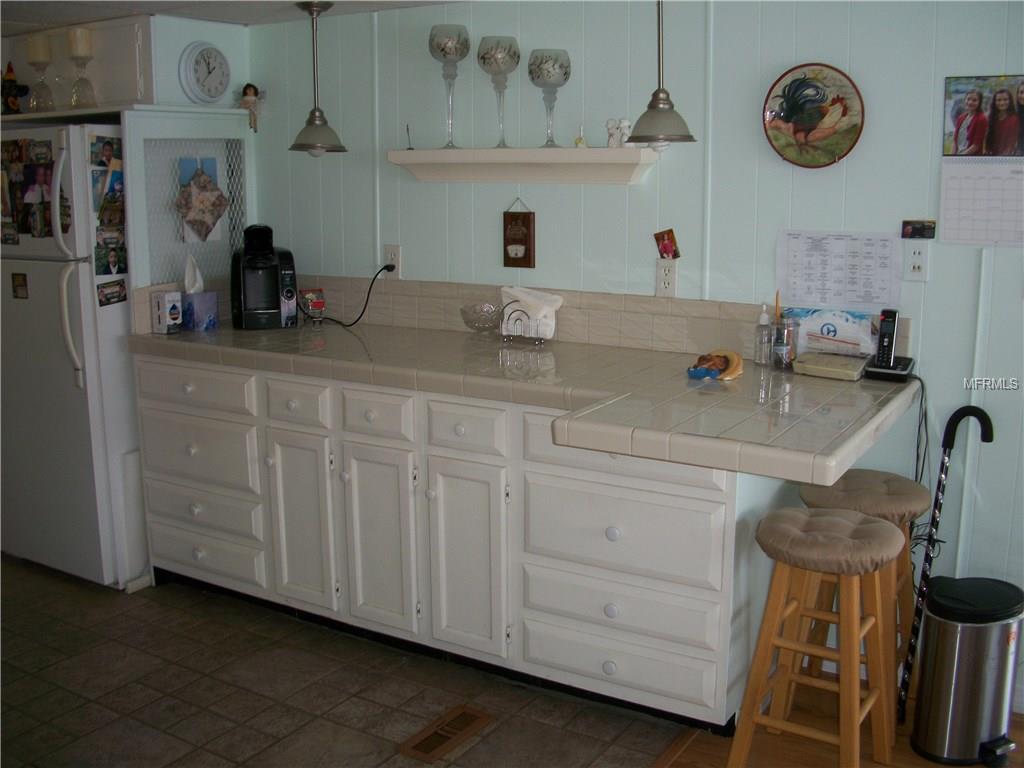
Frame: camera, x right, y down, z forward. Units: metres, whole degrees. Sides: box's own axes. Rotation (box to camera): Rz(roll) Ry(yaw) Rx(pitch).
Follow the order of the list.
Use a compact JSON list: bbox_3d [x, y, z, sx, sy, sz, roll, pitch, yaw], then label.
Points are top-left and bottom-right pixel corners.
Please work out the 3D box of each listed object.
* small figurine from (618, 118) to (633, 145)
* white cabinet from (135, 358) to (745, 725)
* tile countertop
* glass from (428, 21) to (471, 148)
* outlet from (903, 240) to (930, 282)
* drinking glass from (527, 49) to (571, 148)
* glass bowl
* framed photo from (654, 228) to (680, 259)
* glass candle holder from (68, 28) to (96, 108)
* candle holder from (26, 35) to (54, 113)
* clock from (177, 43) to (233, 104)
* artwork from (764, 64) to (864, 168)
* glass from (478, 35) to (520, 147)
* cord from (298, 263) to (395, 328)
[{"bbox_3d":[0.334,-0.726,2.993,0.047,0.086,0.045,0,11,0],"label":"small figurine"},{"bbox_3d":[-0.211,0.355,3.264,2.110,0.830,0.600,7,13,30],"label":"white cabinet"},{"bbox_3d":[-0.174,-0.033,3.030,2.484,0.064,1.008,7,13,31],"label":"tile countertop"},{"bbox_3d":[-0.205,-0.976,3.424,0.136,0.406,0.136,0,11,0],"label":"glass"},{"bbox_3d":[1.057,-0.320,2.700,0.069,0.112,0.012,7,13,30],"label":"outlet"},{"bbox_3d":[0.110,-0.853,3.107,0.127,0.300,0.127,0,11,0],"label":"drinking glass"},{"bbox_3d":[-0.090,-0.204,3.474,0.158,0.100,0.158,0,11,0],"label":"glass bowl"},{"bbox_3d":[0.478,-0.428,3.184,0.064,0.086,0.006,-12,4,33],"label":"framed photo"},{"bbox_3d":[-1.559,-1.143,3.760,0.096,0.279,0.096,7,13,31],"label":"glass candle holder"},{"bbox_3d":[-1.788,-1.175,3.926,0.096,0.284,0.096,7,13,31],"label":"candle holder"},{"bbox_3d":[-1.103,-1.126,3.745,0.052,0.222,0.222,7,13,31],"label":"clock"},{"bbox_3d":[0.806,-0.717,2.763,0.280,0.280,0.030,7,13,30],"label":"artwork"},{"bbox_3d":[-0.045,-0.900,3.195,0.132,0.350,0.132,0,11,0],"label":"glass"},{"bbox_3d":[-0.582,-0.308,3.613,0.330,0.220,0.160,7,13,30],"label":"cord"}]

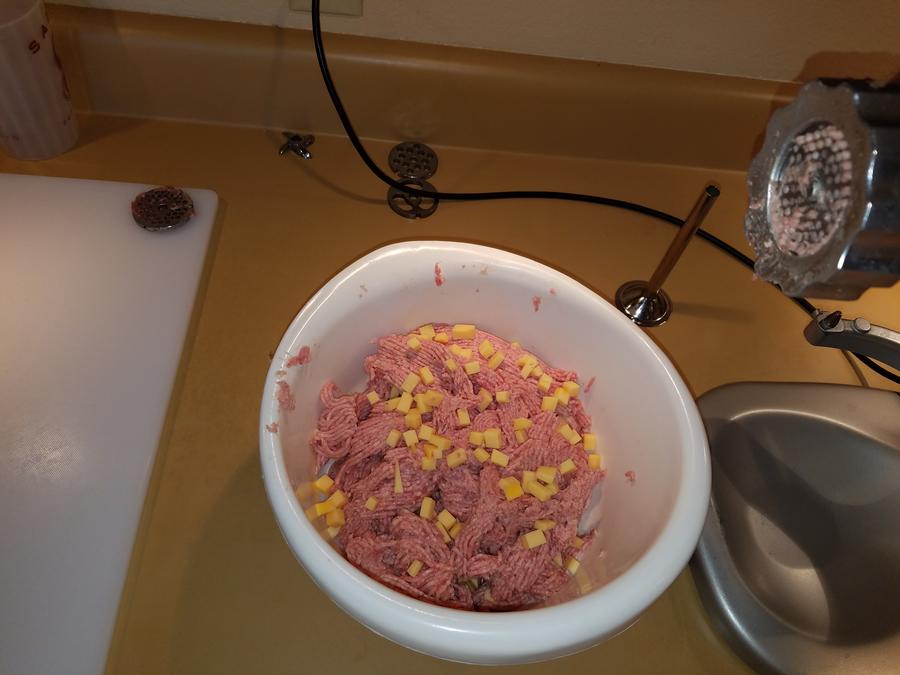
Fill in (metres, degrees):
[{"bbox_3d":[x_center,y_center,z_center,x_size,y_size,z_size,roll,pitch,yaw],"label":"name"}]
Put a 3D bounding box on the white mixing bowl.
[{"bbox_3d":[0.019,0.089,0.530,0.302,0.147,0.318,2,60,-4],"label":"white mixing bowl"}]

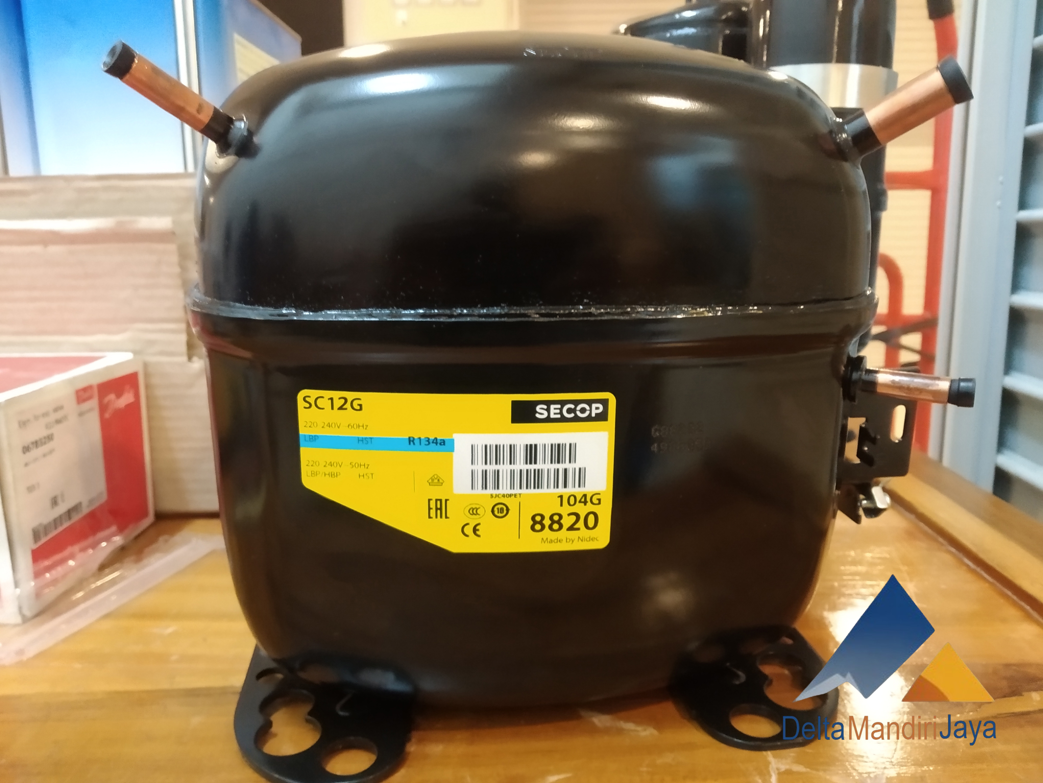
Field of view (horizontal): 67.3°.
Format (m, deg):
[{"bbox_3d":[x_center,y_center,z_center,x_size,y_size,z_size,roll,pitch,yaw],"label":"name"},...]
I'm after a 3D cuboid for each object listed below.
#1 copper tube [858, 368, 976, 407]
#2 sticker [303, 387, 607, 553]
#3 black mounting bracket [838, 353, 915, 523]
[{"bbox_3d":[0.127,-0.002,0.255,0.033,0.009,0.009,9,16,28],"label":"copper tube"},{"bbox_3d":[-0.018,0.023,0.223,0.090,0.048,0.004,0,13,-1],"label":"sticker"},{"bbox_3d":[0.119,0.018,0.283,0.028,0.056,0.028,-2,13,-7],"label":"black mounting bracket"}]

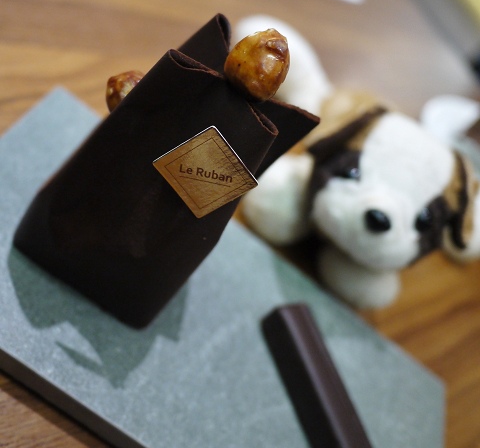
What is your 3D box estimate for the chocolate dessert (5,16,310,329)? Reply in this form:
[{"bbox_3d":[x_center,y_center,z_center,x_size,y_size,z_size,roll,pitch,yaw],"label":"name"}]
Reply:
[{"bbox_3d":[-0.021,-0.017,0.164,0.053,0.095,0.052,38,44,-12],"label":"chocolate dessert"}]

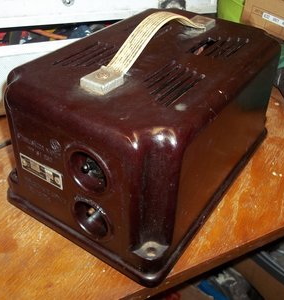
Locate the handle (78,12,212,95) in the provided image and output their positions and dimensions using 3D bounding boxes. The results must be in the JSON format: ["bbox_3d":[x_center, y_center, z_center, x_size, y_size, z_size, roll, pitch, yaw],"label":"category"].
[{"bbox_3d":[0.018,-0.114,0.365,0.024,0.037,0.207,23,43,26],"label":"handle"}]

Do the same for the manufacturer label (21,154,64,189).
[{"bbox_3d":[-0.100,0.021,0.367,0.059,0.020,0.002,23,38,26],"label":"manufacturer label"}]

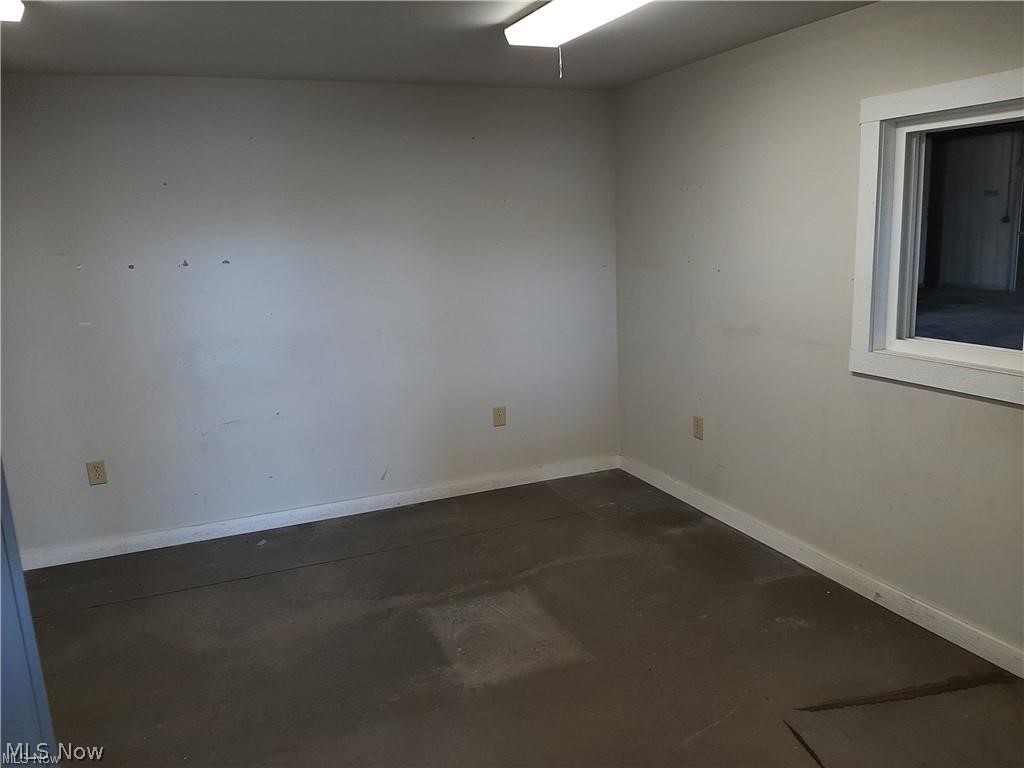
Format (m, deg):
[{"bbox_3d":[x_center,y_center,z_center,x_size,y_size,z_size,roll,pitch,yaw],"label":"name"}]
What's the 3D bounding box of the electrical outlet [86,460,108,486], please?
[{"bbox_3d":[-2.080,0.449,3.860,0.073,0.116,0.012,-7,12,-21],"label":"electrical outlet"}]

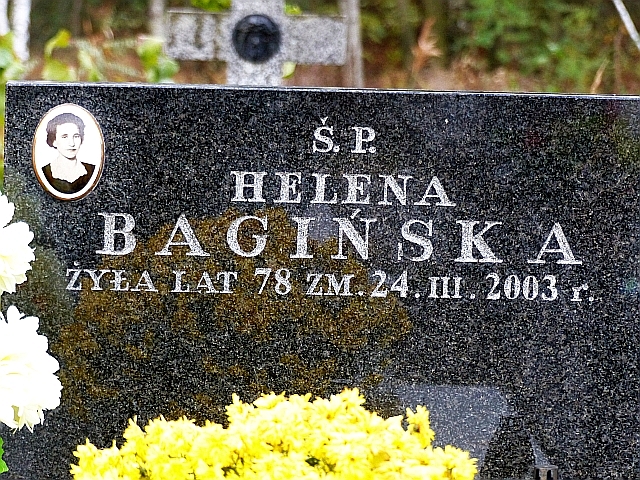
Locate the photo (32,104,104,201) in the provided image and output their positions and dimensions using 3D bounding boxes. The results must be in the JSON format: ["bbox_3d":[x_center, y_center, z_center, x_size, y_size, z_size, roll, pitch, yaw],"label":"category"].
[{"bbox_3d":[-0.311,-0.108,4.390,0.090,0.120,0.010,1,6,0],"label":"photo"}]

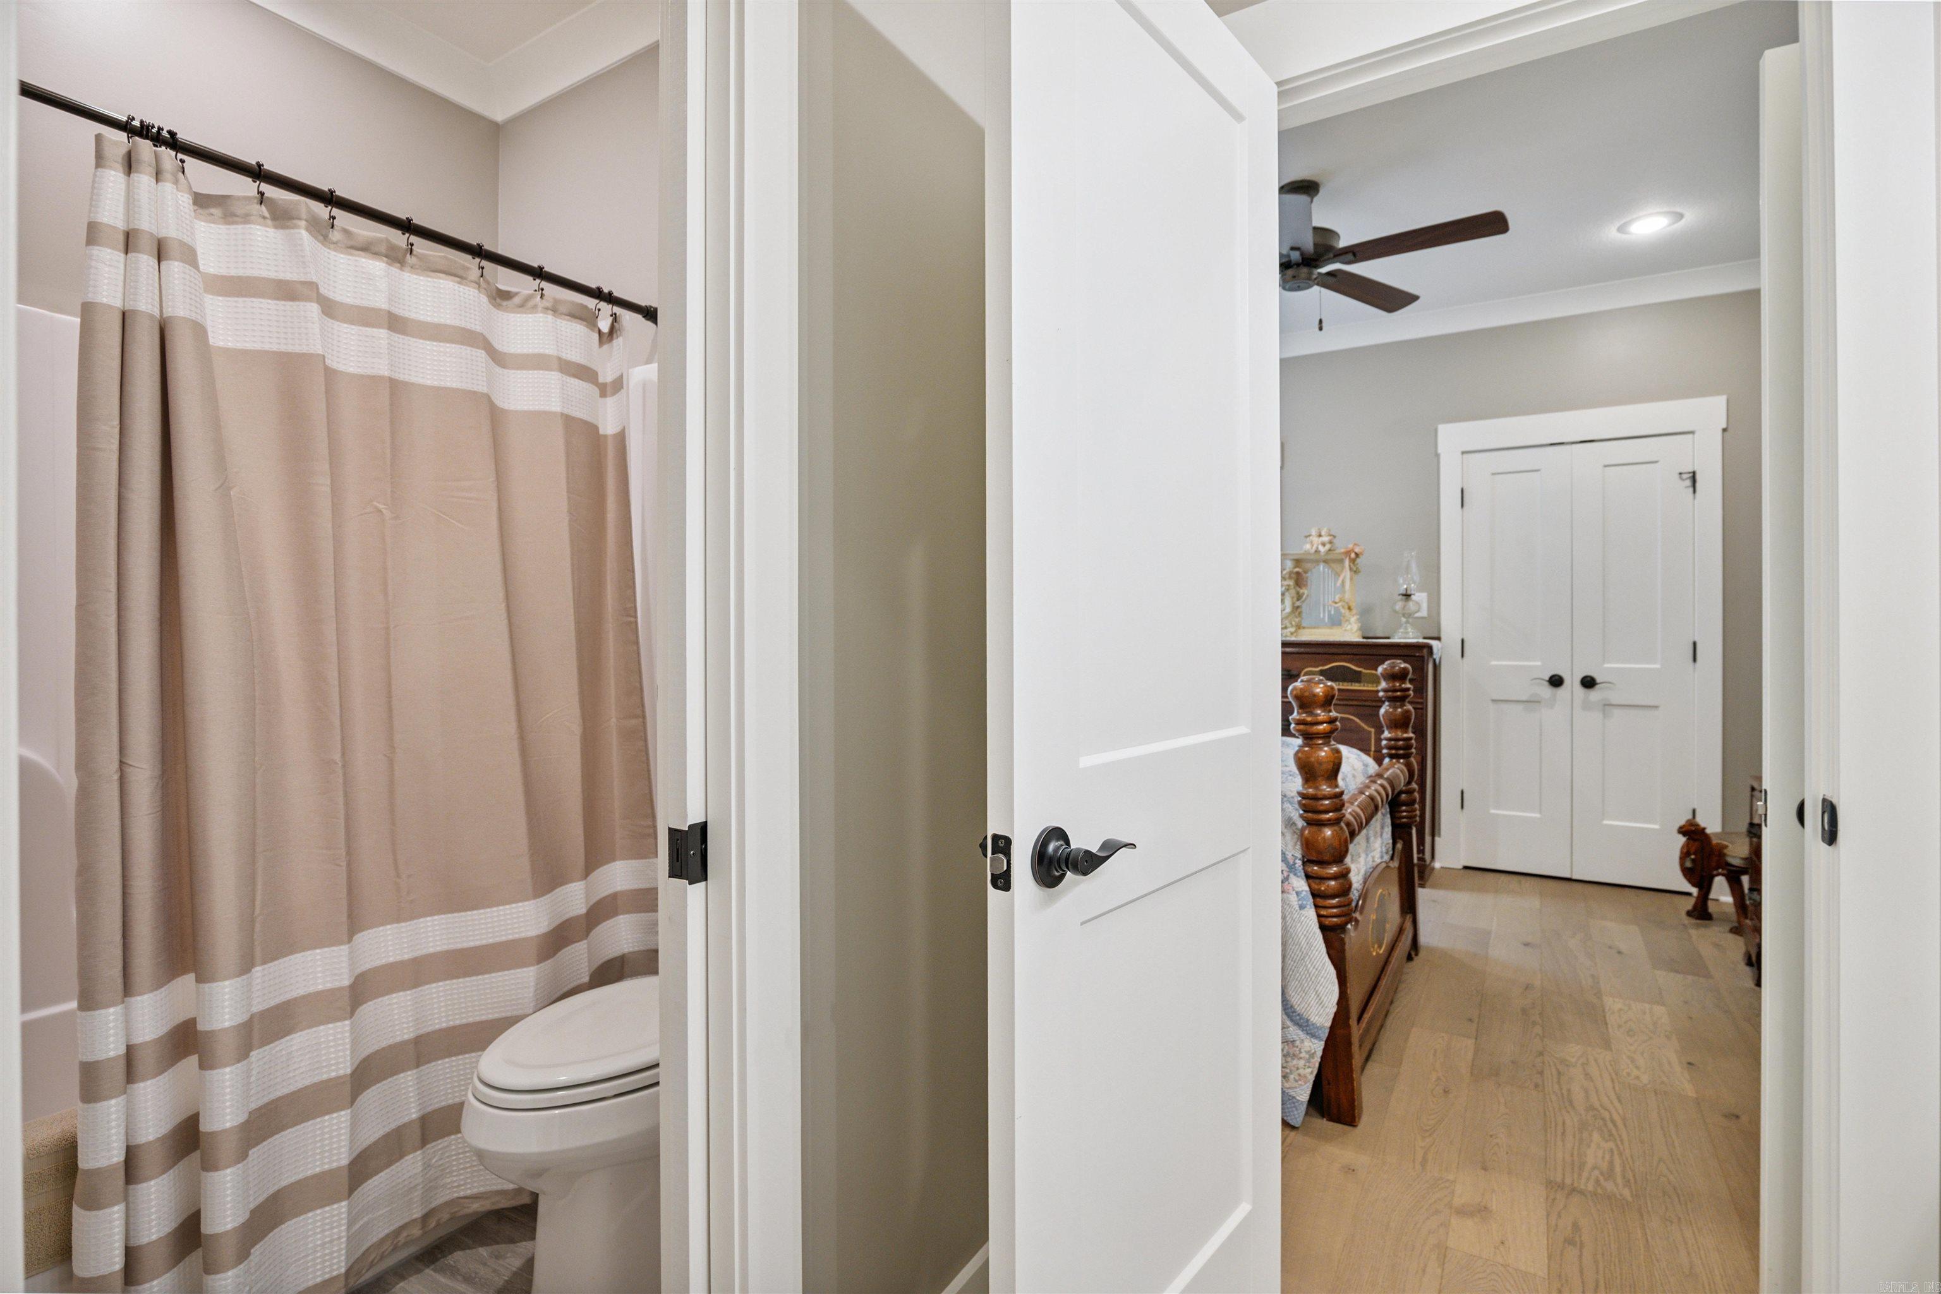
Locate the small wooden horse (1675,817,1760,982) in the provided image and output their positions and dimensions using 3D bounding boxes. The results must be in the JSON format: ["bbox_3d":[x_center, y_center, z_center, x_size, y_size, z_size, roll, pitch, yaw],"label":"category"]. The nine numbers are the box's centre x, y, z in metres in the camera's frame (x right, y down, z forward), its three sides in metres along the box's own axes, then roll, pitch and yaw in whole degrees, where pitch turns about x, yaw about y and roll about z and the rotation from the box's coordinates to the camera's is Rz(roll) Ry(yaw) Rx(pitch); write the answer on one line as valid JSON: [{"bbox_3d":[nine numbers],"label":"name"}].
[{"bbox_3d":[3.100,0.880,3.390,0.560,0.440,0.290,0,1,2],"label":"small wooden horse"}]

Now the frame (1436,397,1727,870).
[{"bbox_3d":[2.840,0.000,4.060,1.120,2.190,0.110,0,1,28],"label":"frame"}]

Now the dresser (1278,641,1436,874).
[{"bbox_3d":[1.850,0.520,4.310,0.820,1.130,0.480,0,1,29],"label":"dresser"}]

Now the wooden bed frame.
[{"bbox_3d":[0.385,0.550,3.100,2.080,1.130,1.400,1,1,32],"label":"wooden bed frame"}]

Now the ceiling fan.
[{"bbox_3d":[1.170,-1.440,3.070,1.270,0.370,1.270,0,1,28],"label":"ceiling fan"}]

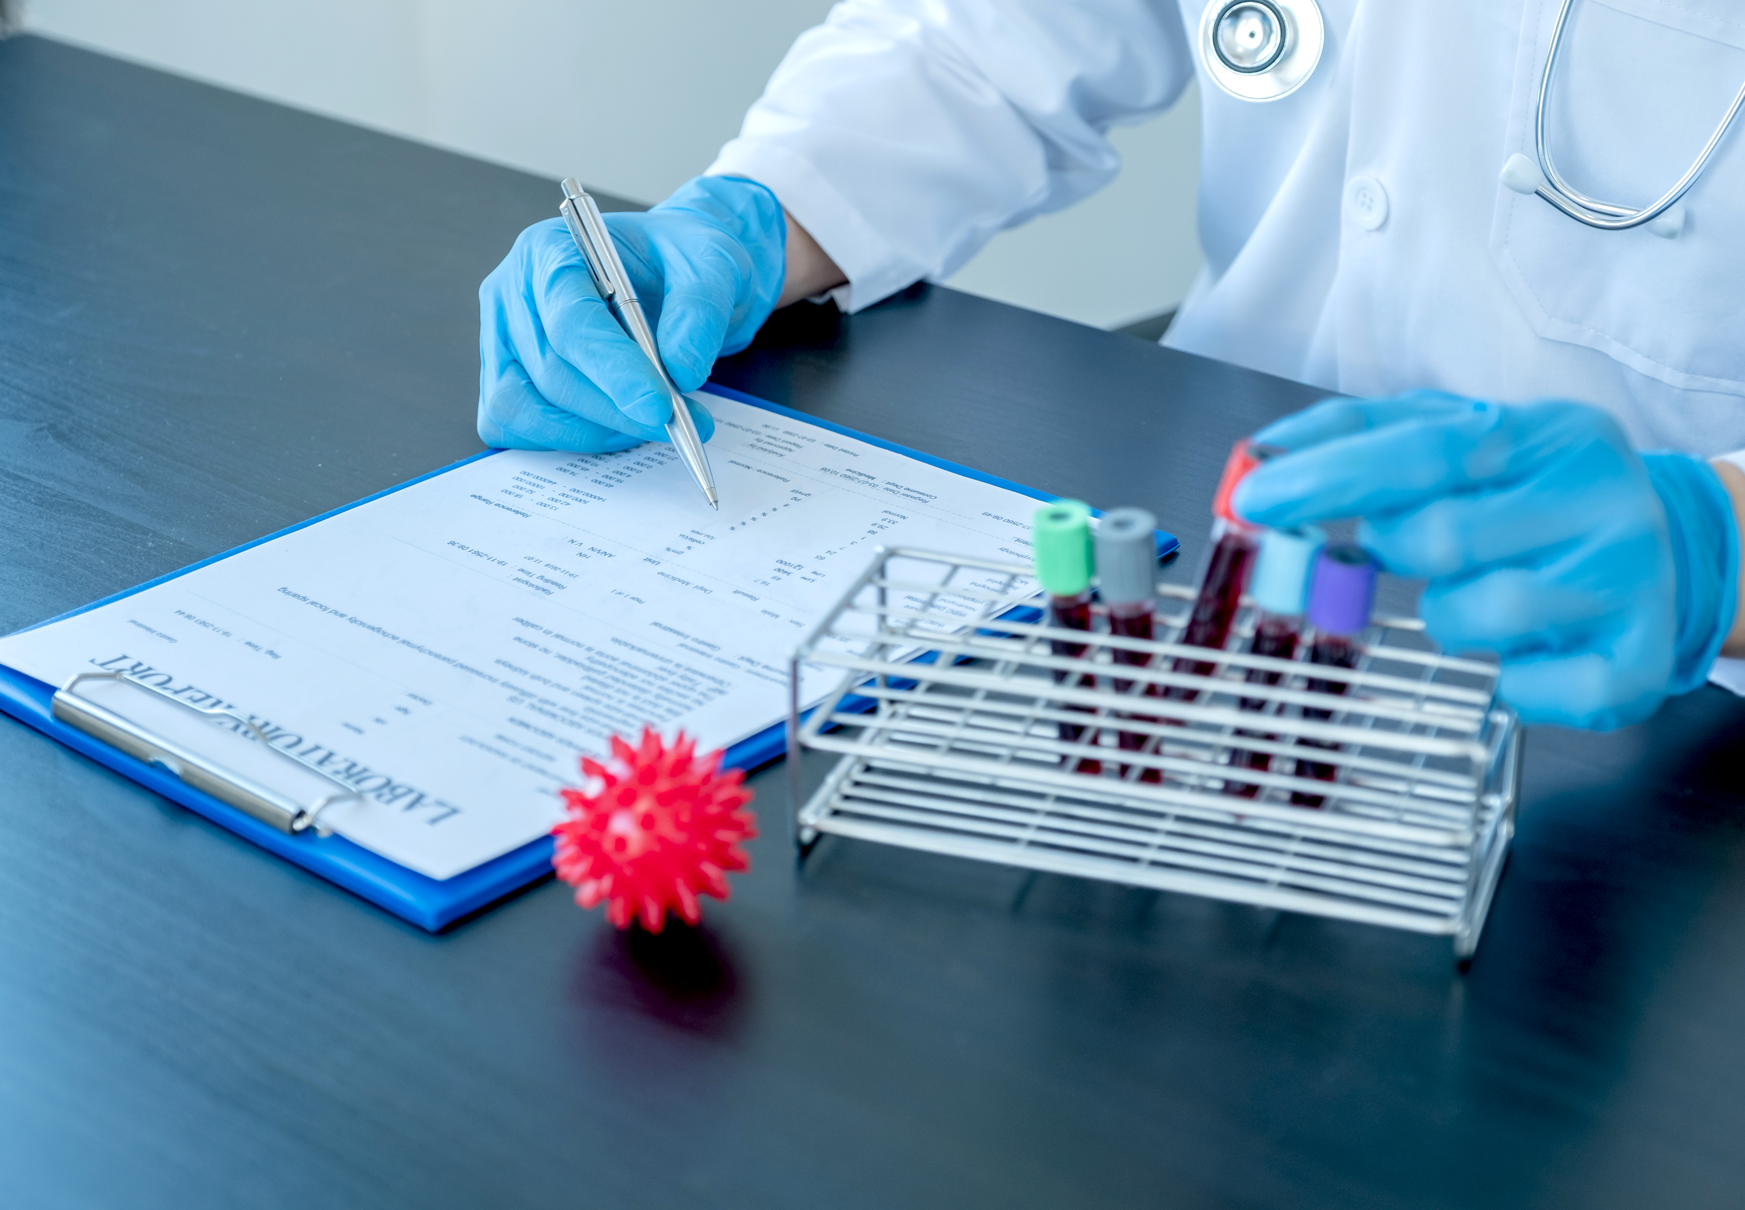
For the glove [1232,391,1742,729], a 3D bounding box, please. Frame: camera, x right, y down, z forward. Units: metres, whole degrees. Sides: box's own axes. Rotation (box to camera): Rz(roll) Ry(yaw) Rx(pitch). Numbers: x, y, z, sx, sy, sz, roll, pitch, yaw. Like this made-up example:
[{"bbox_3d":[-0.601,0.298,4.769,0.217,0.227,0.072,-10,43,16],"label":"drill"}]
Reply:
[{"bbox_3d":[0.167,-0.013,0.840,0.145,0.083,0.078,-8,26,-16],"label":"glove"}]

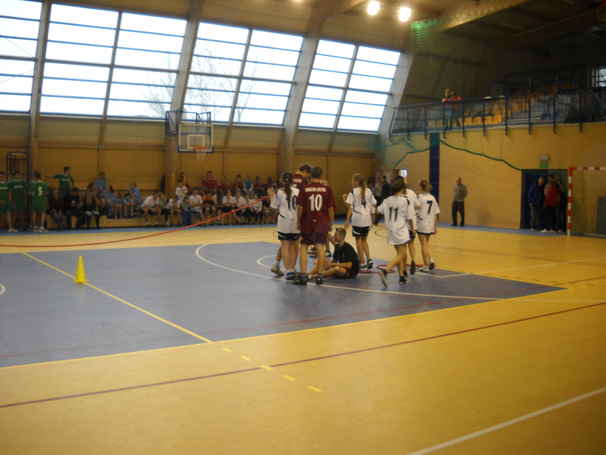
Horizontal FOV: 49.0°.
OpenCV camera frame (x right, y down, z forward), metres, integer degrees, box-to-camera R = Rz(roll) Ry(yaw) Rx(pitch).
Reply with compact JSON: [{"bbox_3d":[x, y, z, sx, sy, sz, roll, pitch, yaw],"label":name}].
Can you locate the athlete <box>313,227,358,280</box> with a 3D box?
[{"bbox_3d":[0.551,0.436,10.950,0.780,0.810,0.580,0,4,-15],"label":"athlete"}]

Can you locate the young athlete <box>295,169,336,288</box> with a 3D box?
[{"bbox_3d":[0.204,-0.031,10.450,0.580,1.780,0.370,1,4,2],"label":"young athlete"}]

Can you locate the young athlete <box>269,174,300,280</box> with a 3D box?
[{"bbox_3d":[-0.303,-0.033,10.900,0.530,1.700,0.420,0,4,-16],"label":"young athlete"}]

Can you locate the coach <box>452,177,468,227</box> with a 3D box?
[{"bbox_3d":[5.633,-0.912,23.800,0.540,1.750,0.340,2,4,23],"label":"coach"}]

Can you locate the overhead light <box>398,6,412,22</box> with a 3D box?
[{"bbox_3d":[3.666,-7.617,23.800,0.470,0.500,0.470,-2,5,-35],"label":"overhead light"}]

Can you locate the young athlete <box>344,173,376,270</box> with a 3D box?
[{"bbox_3d":[1.050,-0.110,12.150,0.560,1.700,0.420,1,4,2],"label":"young athlete"}]

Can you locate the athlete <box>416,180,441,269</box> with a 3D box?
[{"bbox_3d":[2.236,-0.036,12.000,0.500,1.610,0.400,1,4,2],"label":"athlete"}]

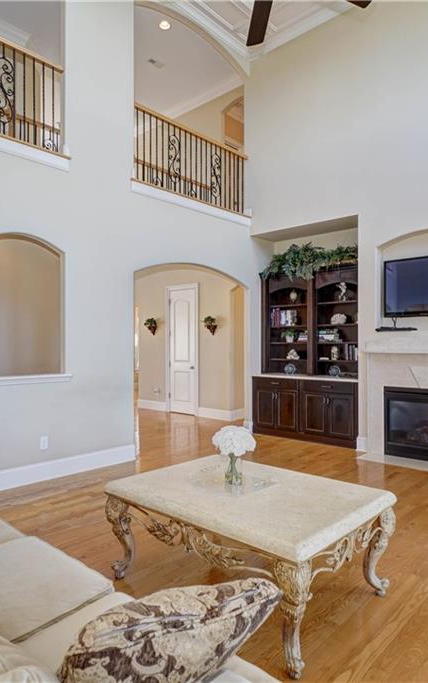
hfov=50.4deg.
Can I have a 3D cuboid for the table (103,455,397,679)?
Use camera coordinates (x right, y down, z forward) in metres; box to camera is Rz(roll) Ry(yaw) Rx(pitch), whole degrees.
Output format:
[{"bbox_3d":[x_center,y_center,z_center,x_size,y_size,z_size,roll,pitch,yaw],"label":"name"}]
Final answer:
[{"bbox_3d":[0.188,1.102,2.574,1.300,0.545,0.985,0,0,43],"label":"table"}]

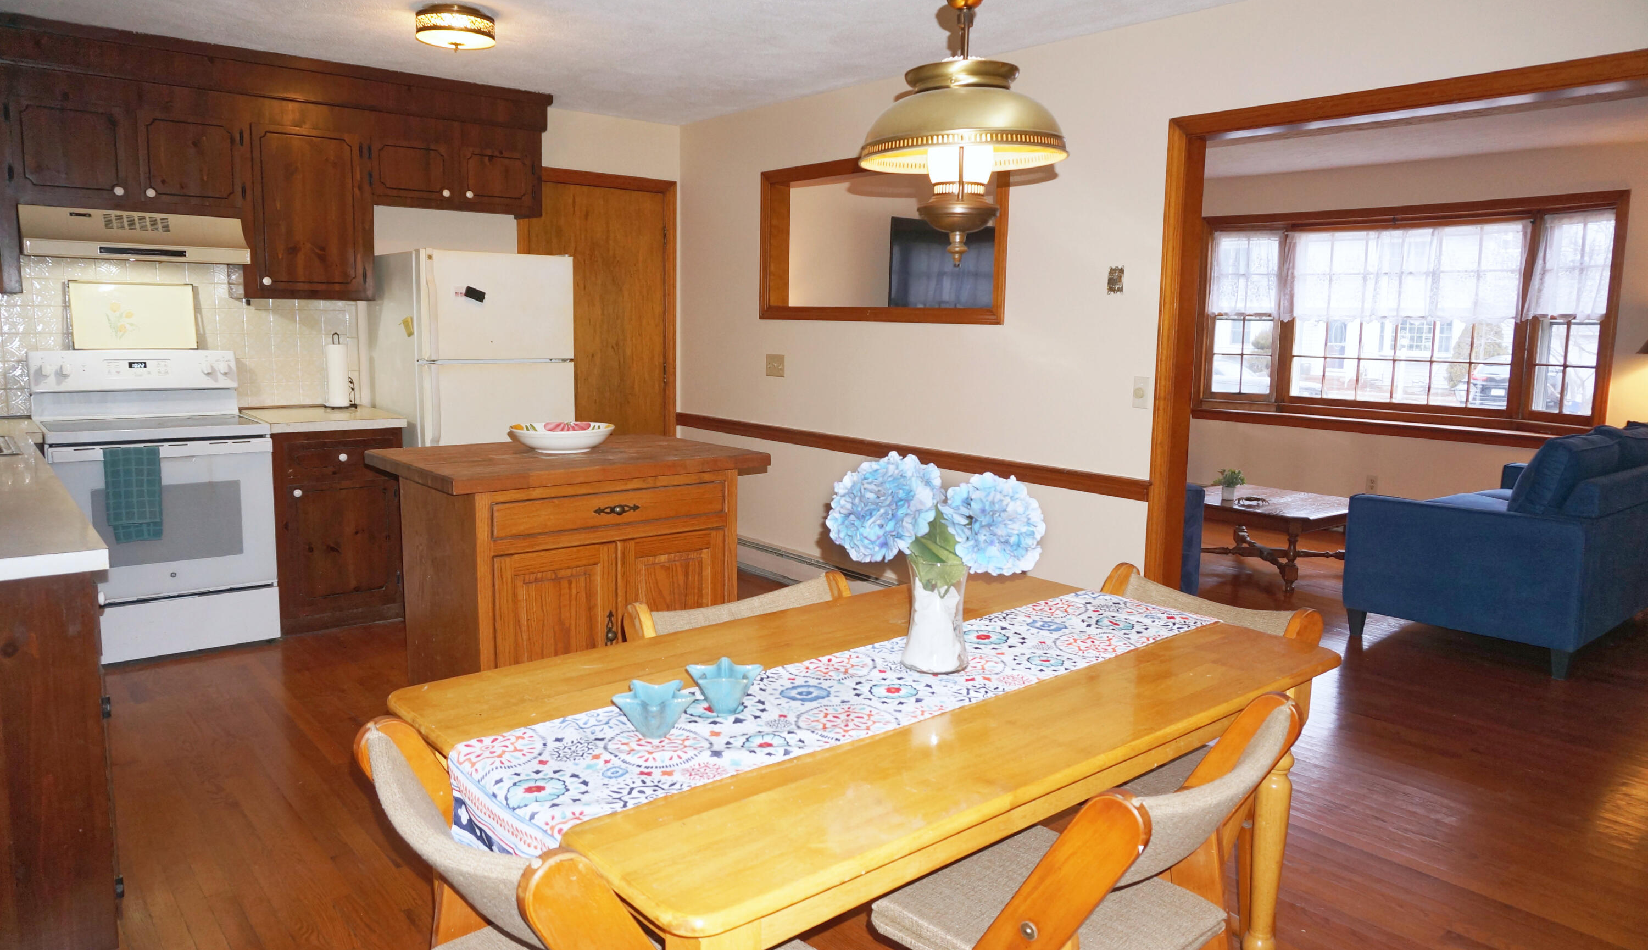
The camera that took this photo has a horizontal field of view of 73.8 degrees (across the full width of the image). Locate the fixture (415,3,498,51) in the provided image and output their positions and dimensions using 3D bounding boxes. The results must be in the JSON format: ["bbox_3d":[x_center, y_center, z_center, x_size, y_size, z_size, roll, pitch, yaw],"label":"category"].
[{"bbox_3d":[-1.315,-1.584,3.919,0.276,0.138,0.276,-6,11,-40],"label":"fixture"}]

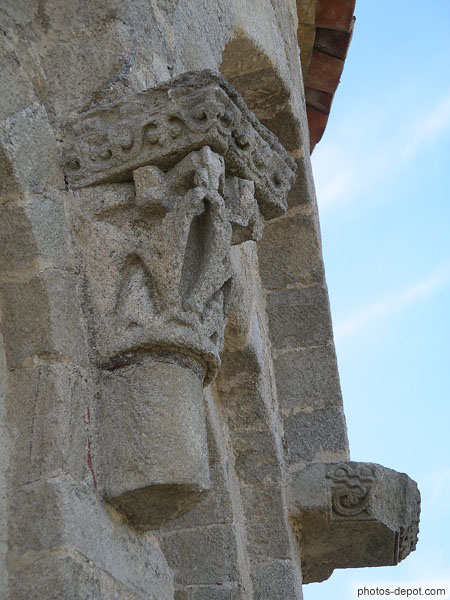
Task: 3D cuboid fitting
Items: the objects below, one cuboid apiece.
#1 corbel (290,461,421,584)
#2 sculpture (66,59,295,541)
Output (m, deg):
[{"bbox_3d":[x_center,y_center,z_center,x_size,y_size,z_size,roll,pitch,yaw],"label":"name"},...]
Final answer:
[{"bbox_3d":[0.352,0.594,6.169,0.324,0.226,0.226,-3,-29,-2],"label":"corbel"},{"bbox_3d":[-0.081,0.042,5.983,0.429,1.035,0.442,-17,-31,21],"label":"sculpture"}]

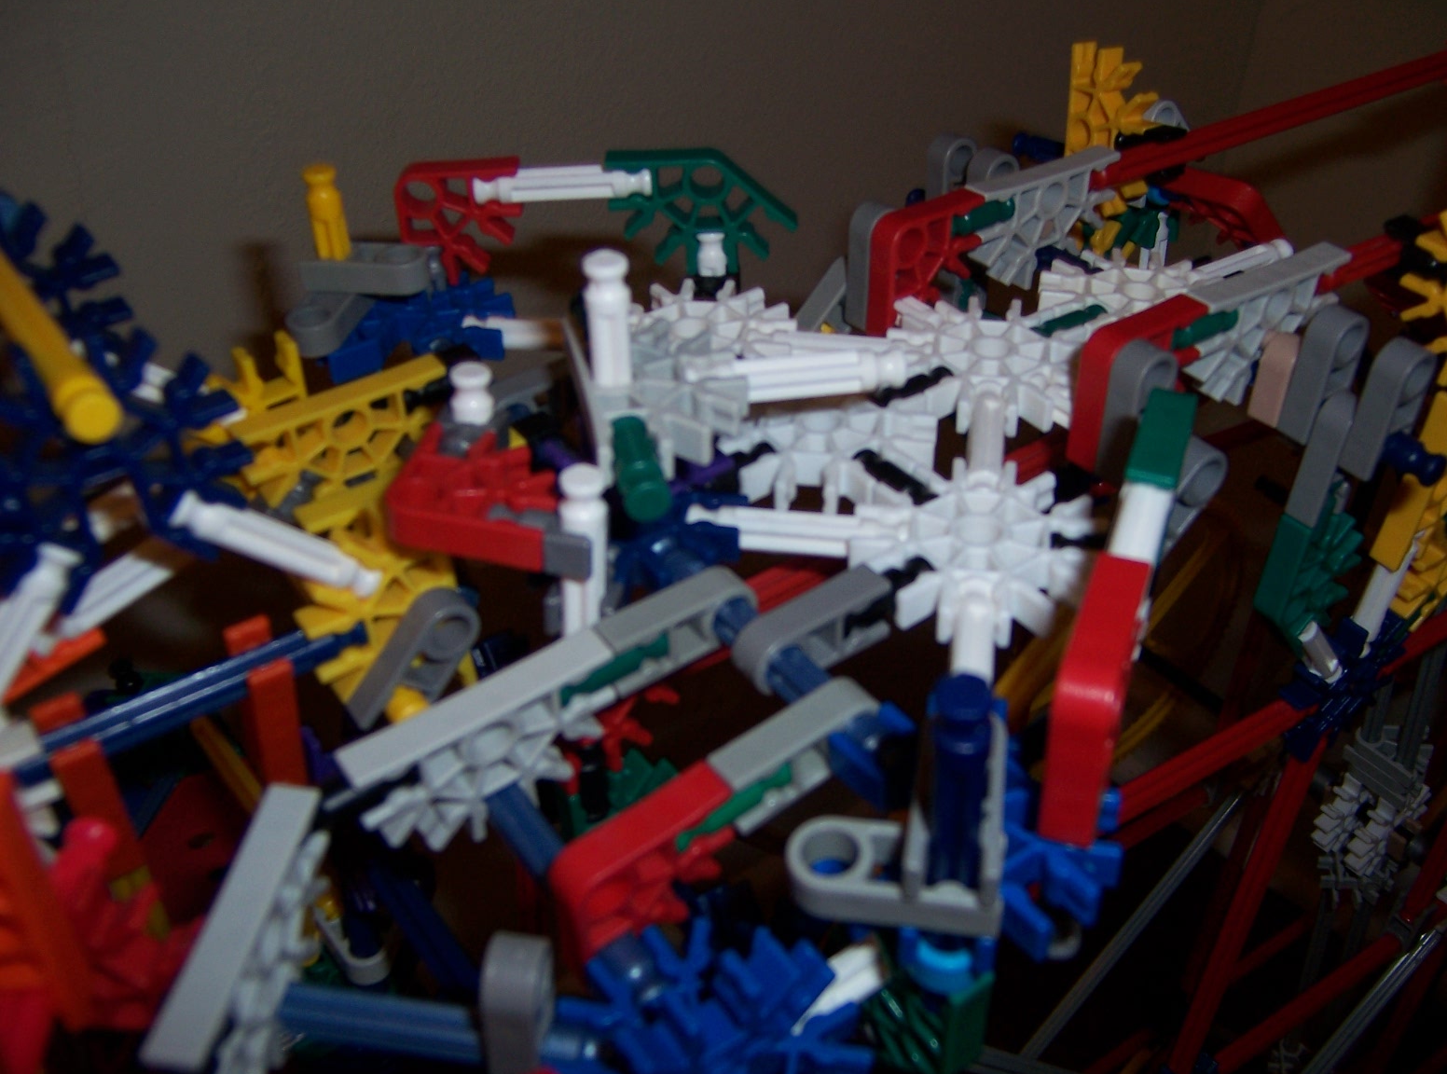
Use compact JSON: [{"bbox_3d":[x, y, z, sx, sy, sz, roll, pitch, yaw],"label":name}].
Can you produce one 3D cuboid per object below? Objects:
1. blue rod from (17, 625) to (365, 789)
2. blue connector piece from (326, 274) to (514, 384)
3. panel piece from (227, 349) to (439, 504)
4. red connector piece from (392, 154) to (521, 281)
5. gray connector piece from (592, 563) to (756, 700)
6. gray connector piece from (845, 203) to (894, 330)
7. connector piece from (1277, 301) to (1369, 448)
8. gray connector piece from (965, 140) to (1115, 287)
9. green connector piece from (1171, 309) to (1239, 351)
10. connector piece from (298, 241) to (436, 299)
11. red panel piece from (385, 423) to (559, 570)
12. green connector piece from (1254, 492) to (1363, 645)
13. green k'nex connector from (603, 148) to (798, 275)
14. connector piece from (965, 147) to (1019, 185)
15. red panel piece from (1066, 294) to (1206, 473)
[{"bbox_3d":[-0.078,0.024,0.201,0.055,0.006,0.006,-23,43,-25],"label":"blue rod"},{"bbox_3d":[-0.059,-0.040,0.266,0.038,0.006,0.037,5,37,9],"label":"blue connector piece"},{"bbox_3d":[-0.067,-0.015,0.249,0.038,0.024,0.006,-24,41,-27],"label":"panel piece"},{"bbox_3d":[-0.051,-0.062,0.272,0.024,0.024,0.006,-2,38,-3],"label":"red connector piece"},{"bbox_3d":[-0.007,0.013,0.198,0.024,0.009,0.006,-27,48,-23],"label":"gray connector piece"},{"bbox_3d":[0.031,-0.055,0.274,0.010,0.024,0.006,-23,42,-27],"label":"gray connector piece"},{"bbox_3d":[0.107,-0.029,0.246,0.010,0.024,0.006,-19,40,-23],"label":"connector piece"},{"bbox_3d":[0.065,-0.064,0.284,0.038,0.024,0.006,-22,40,-27],"label":"gray connector piece"},{"bbox_3d":[0.081,-0.036,0.240,0.017,0.006,0.006,-22,40,-26],"label":"green connector piece"},{"bbox_3d":[-0.070,-0.053,0.272,0.024,0.006,0.009,2,39,-1],"label":"connector piece"},{"bbox_3d":[-0.034,-0.006,0.200,0.024,0.006,0.024,10,34,6],"label":"red panel piece"},{"bbox_3d":[0.113,0.009,0.266,0.024,0.036,0.006,-18,39,-30],"label":"green connector piece"},{"bbox_3d":[-0.004,-0.063,0.268,0.036,0.024,0.006,0,40,7],"label":"green k'nex connector"},{"bbox_3d":[0.057,-0.071,0.293,0.009,0.024,0.006,-22,40,-27],"label":"connector piece"},{"bbox_3d":[0.071,-0.026,0.236,0.024,0.024,0.006,-22,39,-26],"label":"red panel piece"}]

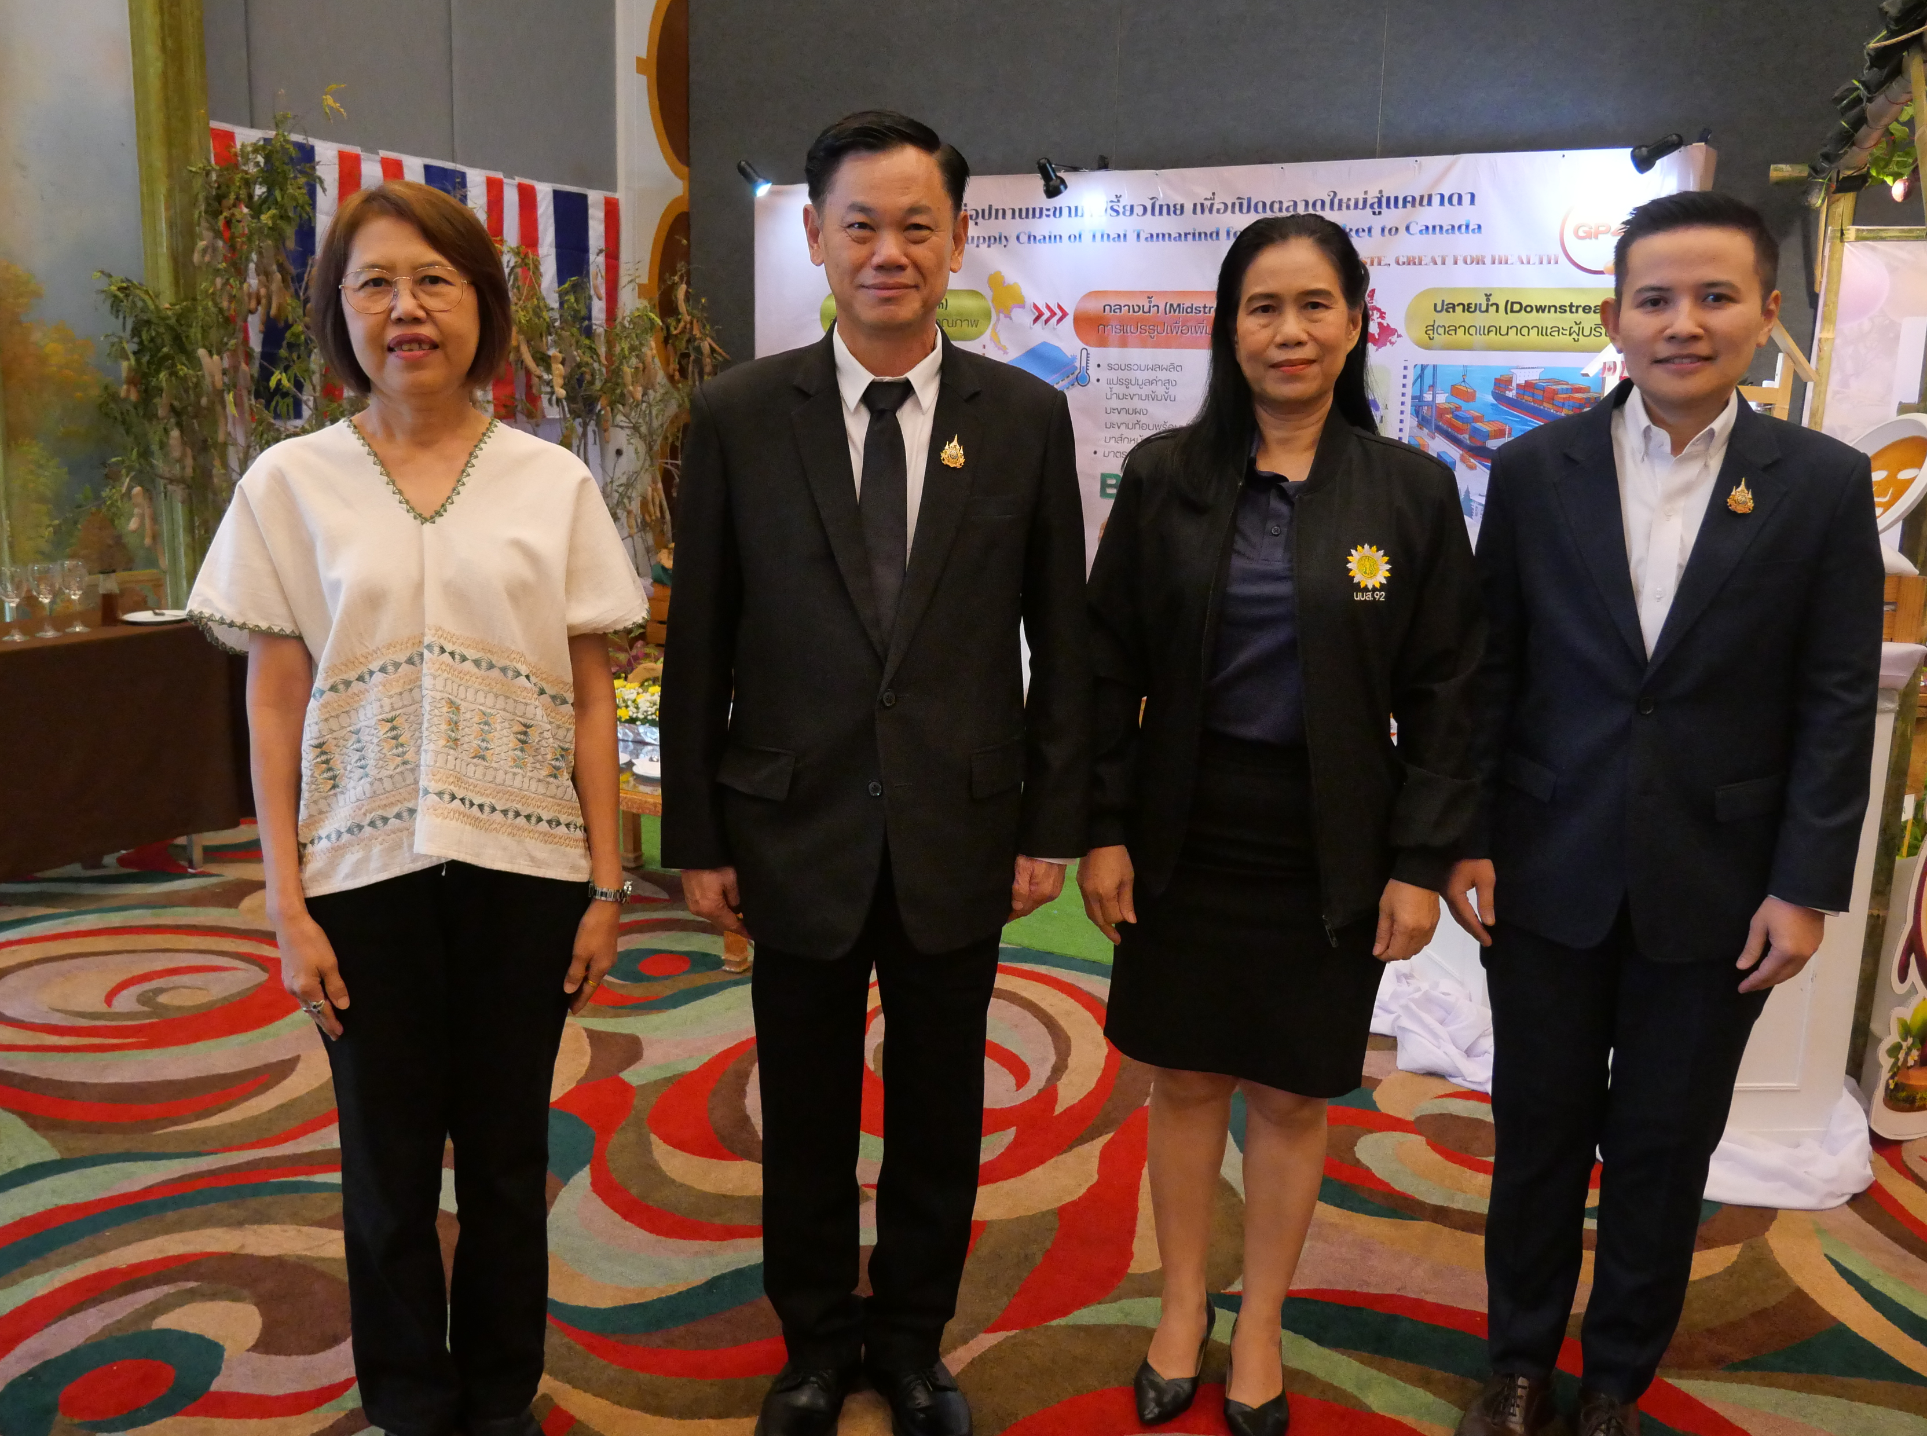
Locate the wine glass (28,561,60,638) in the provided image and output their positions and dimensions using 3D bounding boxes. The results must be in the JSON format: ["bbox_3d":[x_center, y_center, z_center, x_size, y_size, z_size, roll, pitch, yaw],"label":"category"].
[{"bbox_3d":[-2.581,-0.332,4.030,0.079,0.206,0.079,1,9,0],"label":"wine glass"}]

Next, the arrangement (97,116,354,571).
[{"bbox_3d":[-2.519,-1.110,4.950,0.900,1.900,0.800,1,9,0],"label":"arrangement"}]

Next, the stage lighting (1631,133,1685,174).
[{"bbox_3d":[2.100,-1.706,4.330,0.082,0.082,0.145,-8,-11,-46],"label":"stage lighting"}]

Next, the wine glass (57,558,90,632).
[{"bbox_3d":[-2.586,-0.353,4.170,0.079,0.206,0.079,1,9,0],"label":"wine glass"}]

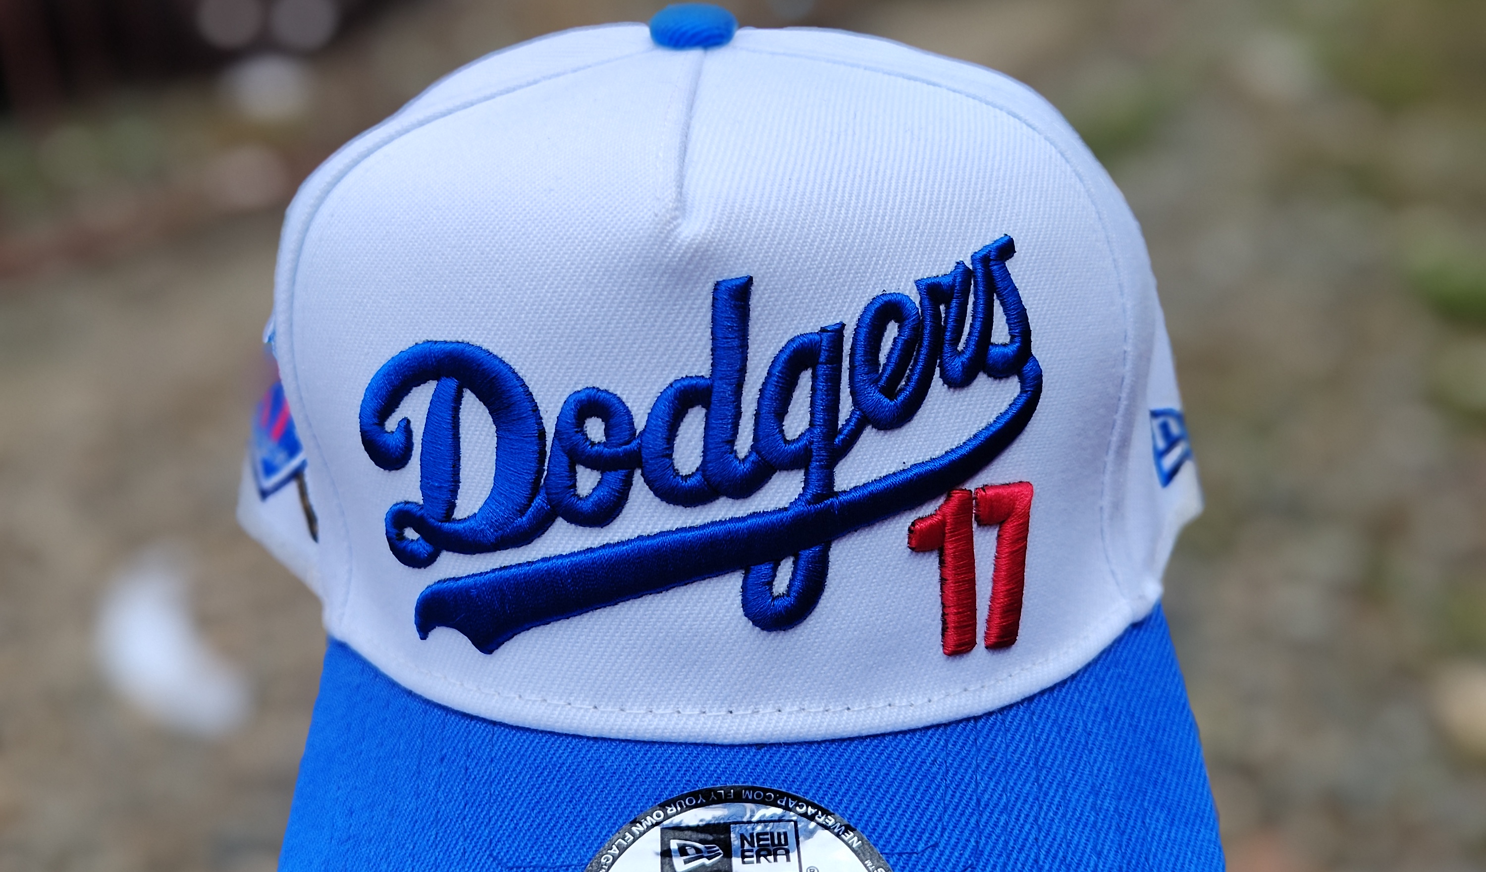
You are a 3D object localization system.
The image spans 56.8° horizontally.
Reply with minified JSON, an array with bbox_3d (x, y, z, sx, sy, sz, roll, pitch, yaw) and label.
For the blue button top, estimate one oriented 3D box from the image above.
[{"bbox_3d":[-0.009,-0.078,0.262,0.016,0.007,0.016,-4,28,-2],"label":"blue button top"}]

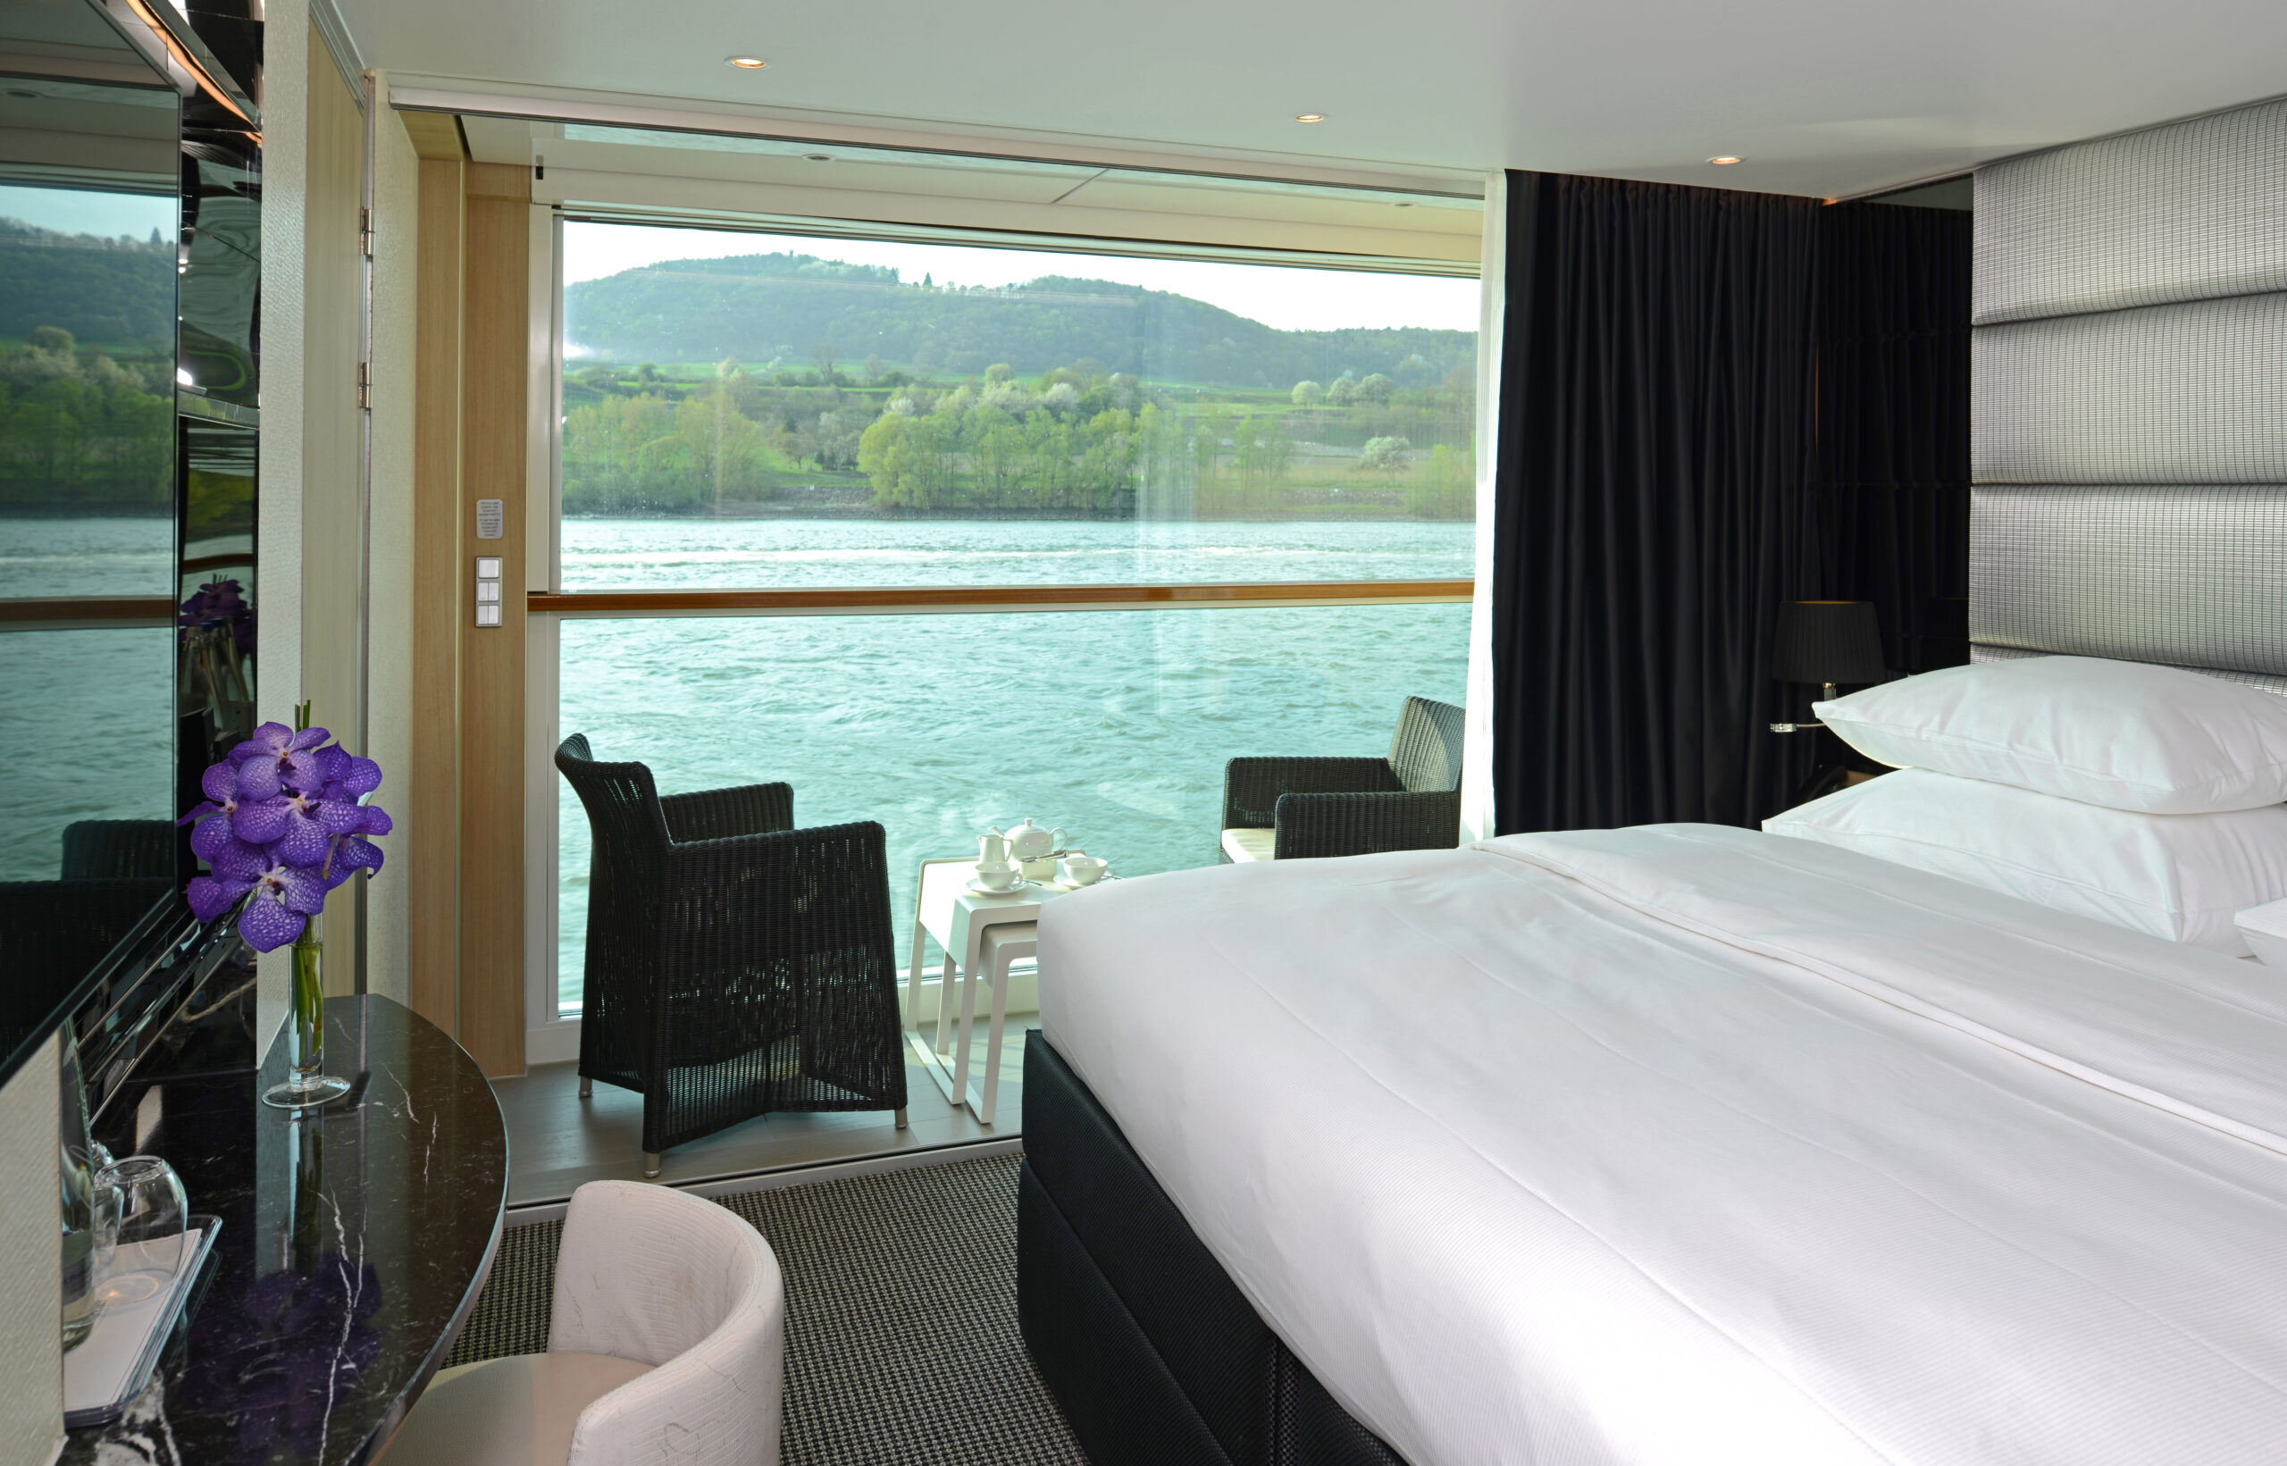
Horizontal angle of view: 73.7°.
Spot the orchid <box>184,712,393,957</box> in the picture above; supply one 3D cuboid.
[{"bbox_3d":[-0.815,0.096,1.455,0.200,0.225,0.165,-2,5,-29],"label":"orchid"}]

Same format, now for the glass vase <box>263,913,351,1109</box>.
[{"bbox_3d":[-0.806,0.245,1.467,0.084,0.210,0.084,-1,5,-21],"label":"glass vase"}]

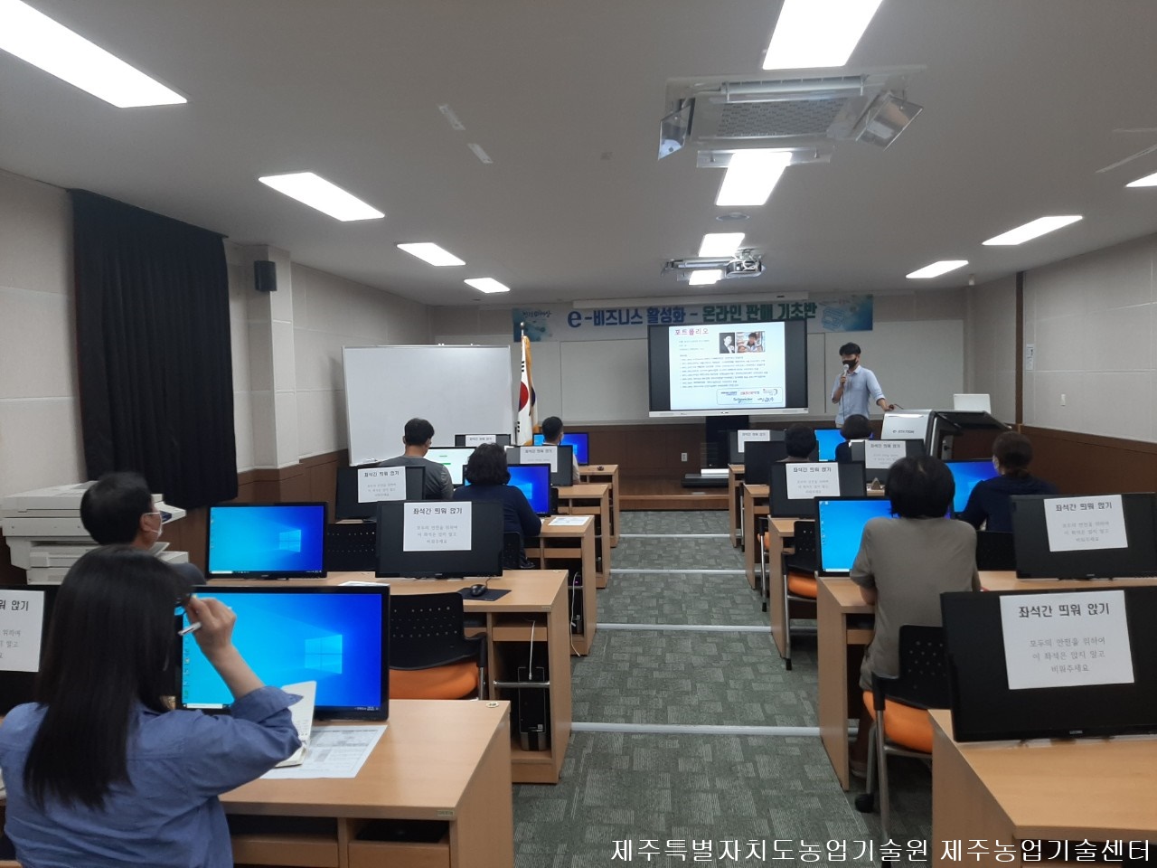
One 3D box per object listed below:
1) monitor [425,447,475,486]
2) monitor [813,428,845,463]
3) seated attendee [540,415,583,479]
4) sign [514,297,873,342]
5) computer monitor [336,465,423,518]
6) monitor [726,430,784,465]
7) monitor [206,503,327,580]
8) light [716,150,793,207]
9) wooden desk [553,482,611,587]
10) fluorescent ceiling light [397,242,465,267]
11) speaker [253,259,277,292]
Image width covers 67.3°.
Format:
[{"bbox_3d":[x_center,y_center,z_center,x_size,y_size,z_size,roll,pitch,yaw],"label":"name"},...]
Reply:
[{"bbox_3d":[-1.105,0.285,7.109,0.560,0.350,0.100,-1,-1,6],"label":"monitor"},{"bbox_3d":[2.521,0.109,8.236,0.565,0.338,0.070,-1,-4,6],"label":"monitor"},{"bbox_3d":[-0.195,0.464,8.027,0.520,1.260,0.720,-1,4,7],"label":"seated attendee"},{"bbox_3d":[1.516,-1.572,11.935,4.890,0.475,0.030,-1,4,5],"label":"sign"},{"bbox_3d":[-1.243,0.372,5.464,0.565,0.338,0.070,-1,-4,2],"label":"computer monitor"},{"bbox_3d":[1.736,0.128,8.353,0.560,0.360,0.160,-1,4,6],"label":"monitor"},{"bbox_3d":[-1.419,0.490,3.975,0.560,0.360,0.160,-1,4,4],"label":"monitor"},{"bbox_3d":[0.978,-1.449,4.955,0.310,0.050,1.310,-1,4,6],"label":"light"},{"bbox_3d":[-0.569,0.824,6.967,1.600,0.720,0.600,-1,4,6],"label":"wooden desk"},{"bbox_3d":[-1.278,-1.593,7.720,0.305,0.060,1.240,-1,3,6],"label":"fluorescent ceiling light"},{"bbox_3d":[-2.373,-1.201,6.622,0.165,0.235,0.155,-3,4,-24],"label":"speaker"}]

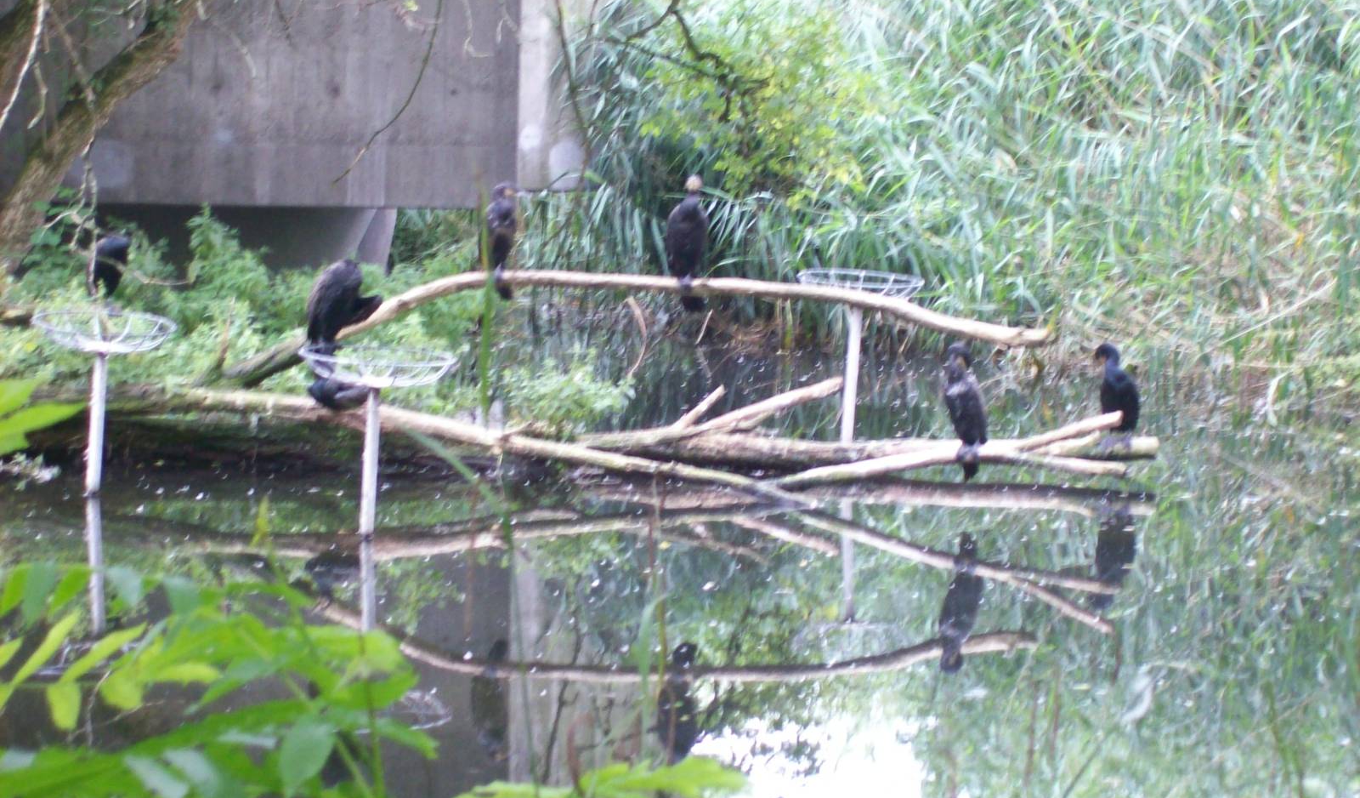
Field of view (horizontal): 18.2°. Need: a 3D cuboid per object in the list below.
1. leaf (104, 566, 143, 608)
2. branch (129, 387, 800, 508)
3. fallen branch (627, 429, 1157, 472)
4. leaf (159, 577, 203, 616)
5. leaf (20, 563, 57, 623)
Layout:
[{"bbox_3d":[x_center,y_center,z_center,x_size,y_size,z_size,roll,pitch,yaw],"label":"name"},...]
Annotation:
[{"bbox_3d":[-0.524,0.177,4.000,0.038,0.042,0.022,1,3,0],"label":"leaf"},{"bbox_3d":[-1.141,0.242,21.750,3.900,0.470,0.300,3,4,24],"label":"branch"},{"bbox_3d":[1.123,0.275,22.600,2.830,0.190,0.190,-1,4,0],"label":"fallen branch"},{"bbox_3d":[-0.424,0.168,3.600,0.034,0.034,0.016,1,4,0],"label":"leaf"},{"bbox_3d":[-0.605,0.183,4.000,0.035,0.058,0.022,1,3,0],"label":"leaf"}]

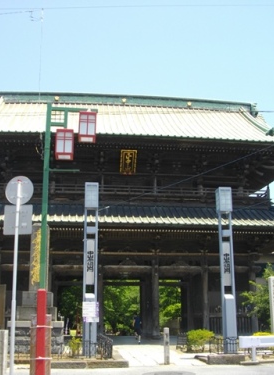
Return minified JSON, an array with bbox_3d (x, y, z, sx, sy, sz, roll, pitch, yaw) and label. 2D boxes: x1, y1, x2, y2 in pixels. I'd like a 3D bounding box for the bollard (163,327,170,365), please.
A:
[{"bbox_3d":[0.932,4.945,14.415,0.170,1.091,0.170,2,-15,-6],"label":"bollard"}]

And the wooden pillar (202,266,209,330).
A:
[{"bbox_3d":[4.394,7.094,29.535,0.440,4.824,0.440,2,-15,-6],"label":"wooden pillar"}]

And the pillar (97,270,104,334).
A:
[{"bbox_3d":[-2.254,6.938,28.793,0.440,4.746,0.440,2,-15,-6],"label":"pillar"}]

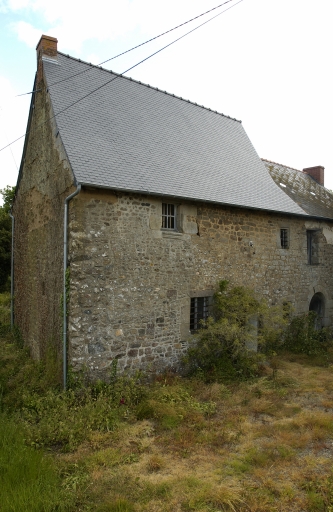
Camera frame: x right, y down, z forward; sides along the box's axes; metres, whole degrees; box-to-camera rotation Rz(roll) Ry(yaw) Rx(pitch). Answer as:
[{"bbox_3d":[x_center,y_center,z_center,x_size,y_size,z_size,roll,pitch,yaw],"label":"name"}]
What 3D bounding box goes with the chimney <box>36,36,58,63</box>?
[{"bbox_3d":[-3.680,-6.199,10.909,0.480,0.790,0.600,2,-3,-36],"label":"chimney"}]

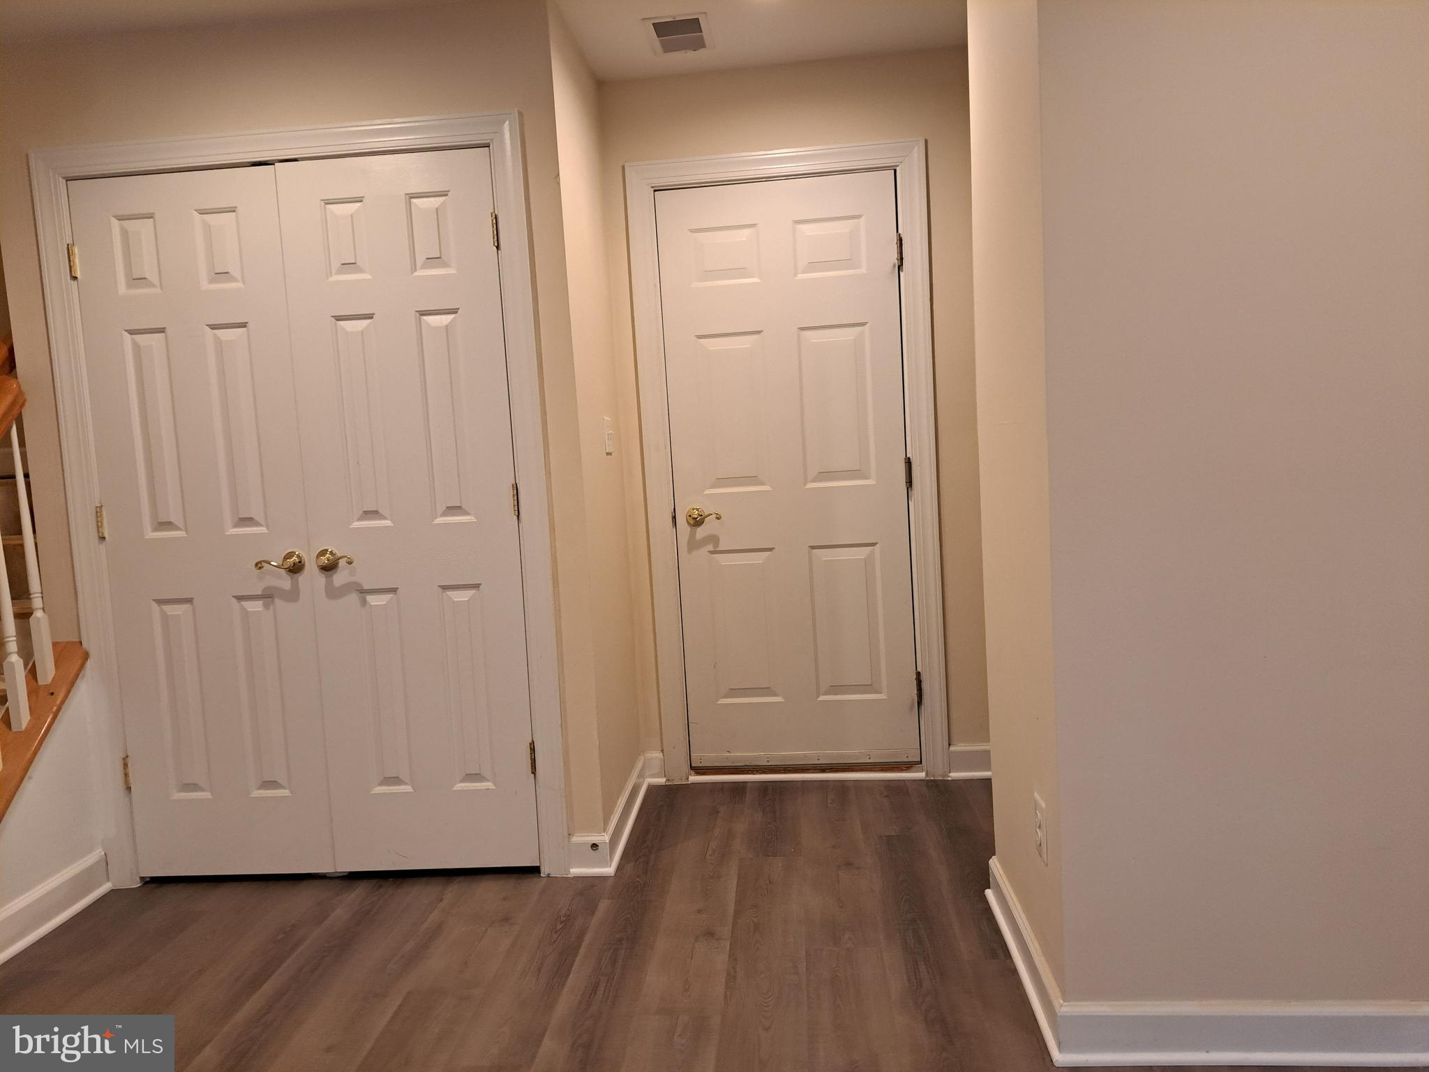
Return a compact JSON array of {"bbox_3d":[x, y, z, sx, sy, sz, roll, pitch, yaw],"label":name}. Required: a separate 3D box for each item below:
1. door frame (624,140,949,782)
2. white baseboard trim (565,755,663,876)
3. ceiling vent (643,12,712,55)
[{"bbox_3d":[0.265,-0.213,3.455,1.005,2.164,0.090,-3,5,5],"label":"door frame"},{"bbox_3d":[-0.293,0.871,3.179,0.172,0.118,0.775,-3,5,5],"label":"white baseboard trim"},{"bbox_3d":[-0.104,-1.526,3.040,0.193,0.020,0.264,-3,5,5],"label":"ceiling vent"}]

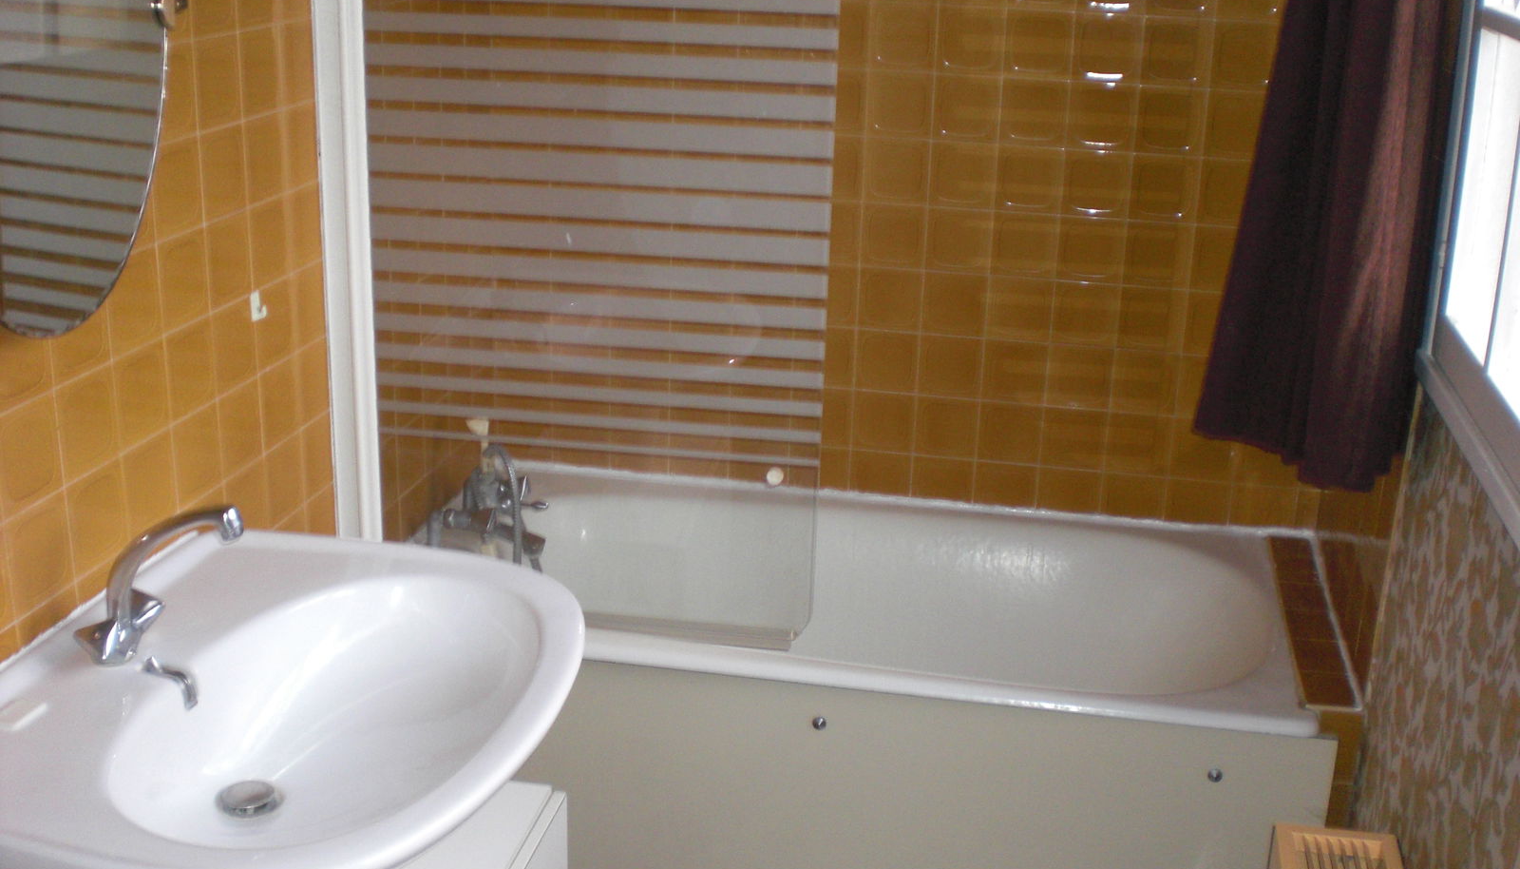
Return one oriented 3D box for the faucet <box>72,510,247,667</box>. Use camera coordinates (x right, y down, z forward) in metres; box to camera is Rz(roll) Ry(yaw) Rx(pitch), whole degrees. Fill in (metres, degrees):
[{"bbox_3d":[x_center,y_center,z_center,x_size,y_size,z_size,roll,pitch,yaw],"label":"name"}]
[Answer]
[{"bbox_3d":[-0.608,0.153,1.706,0.176,0.179,0.134,5,19,10],"label":"faucet"}]

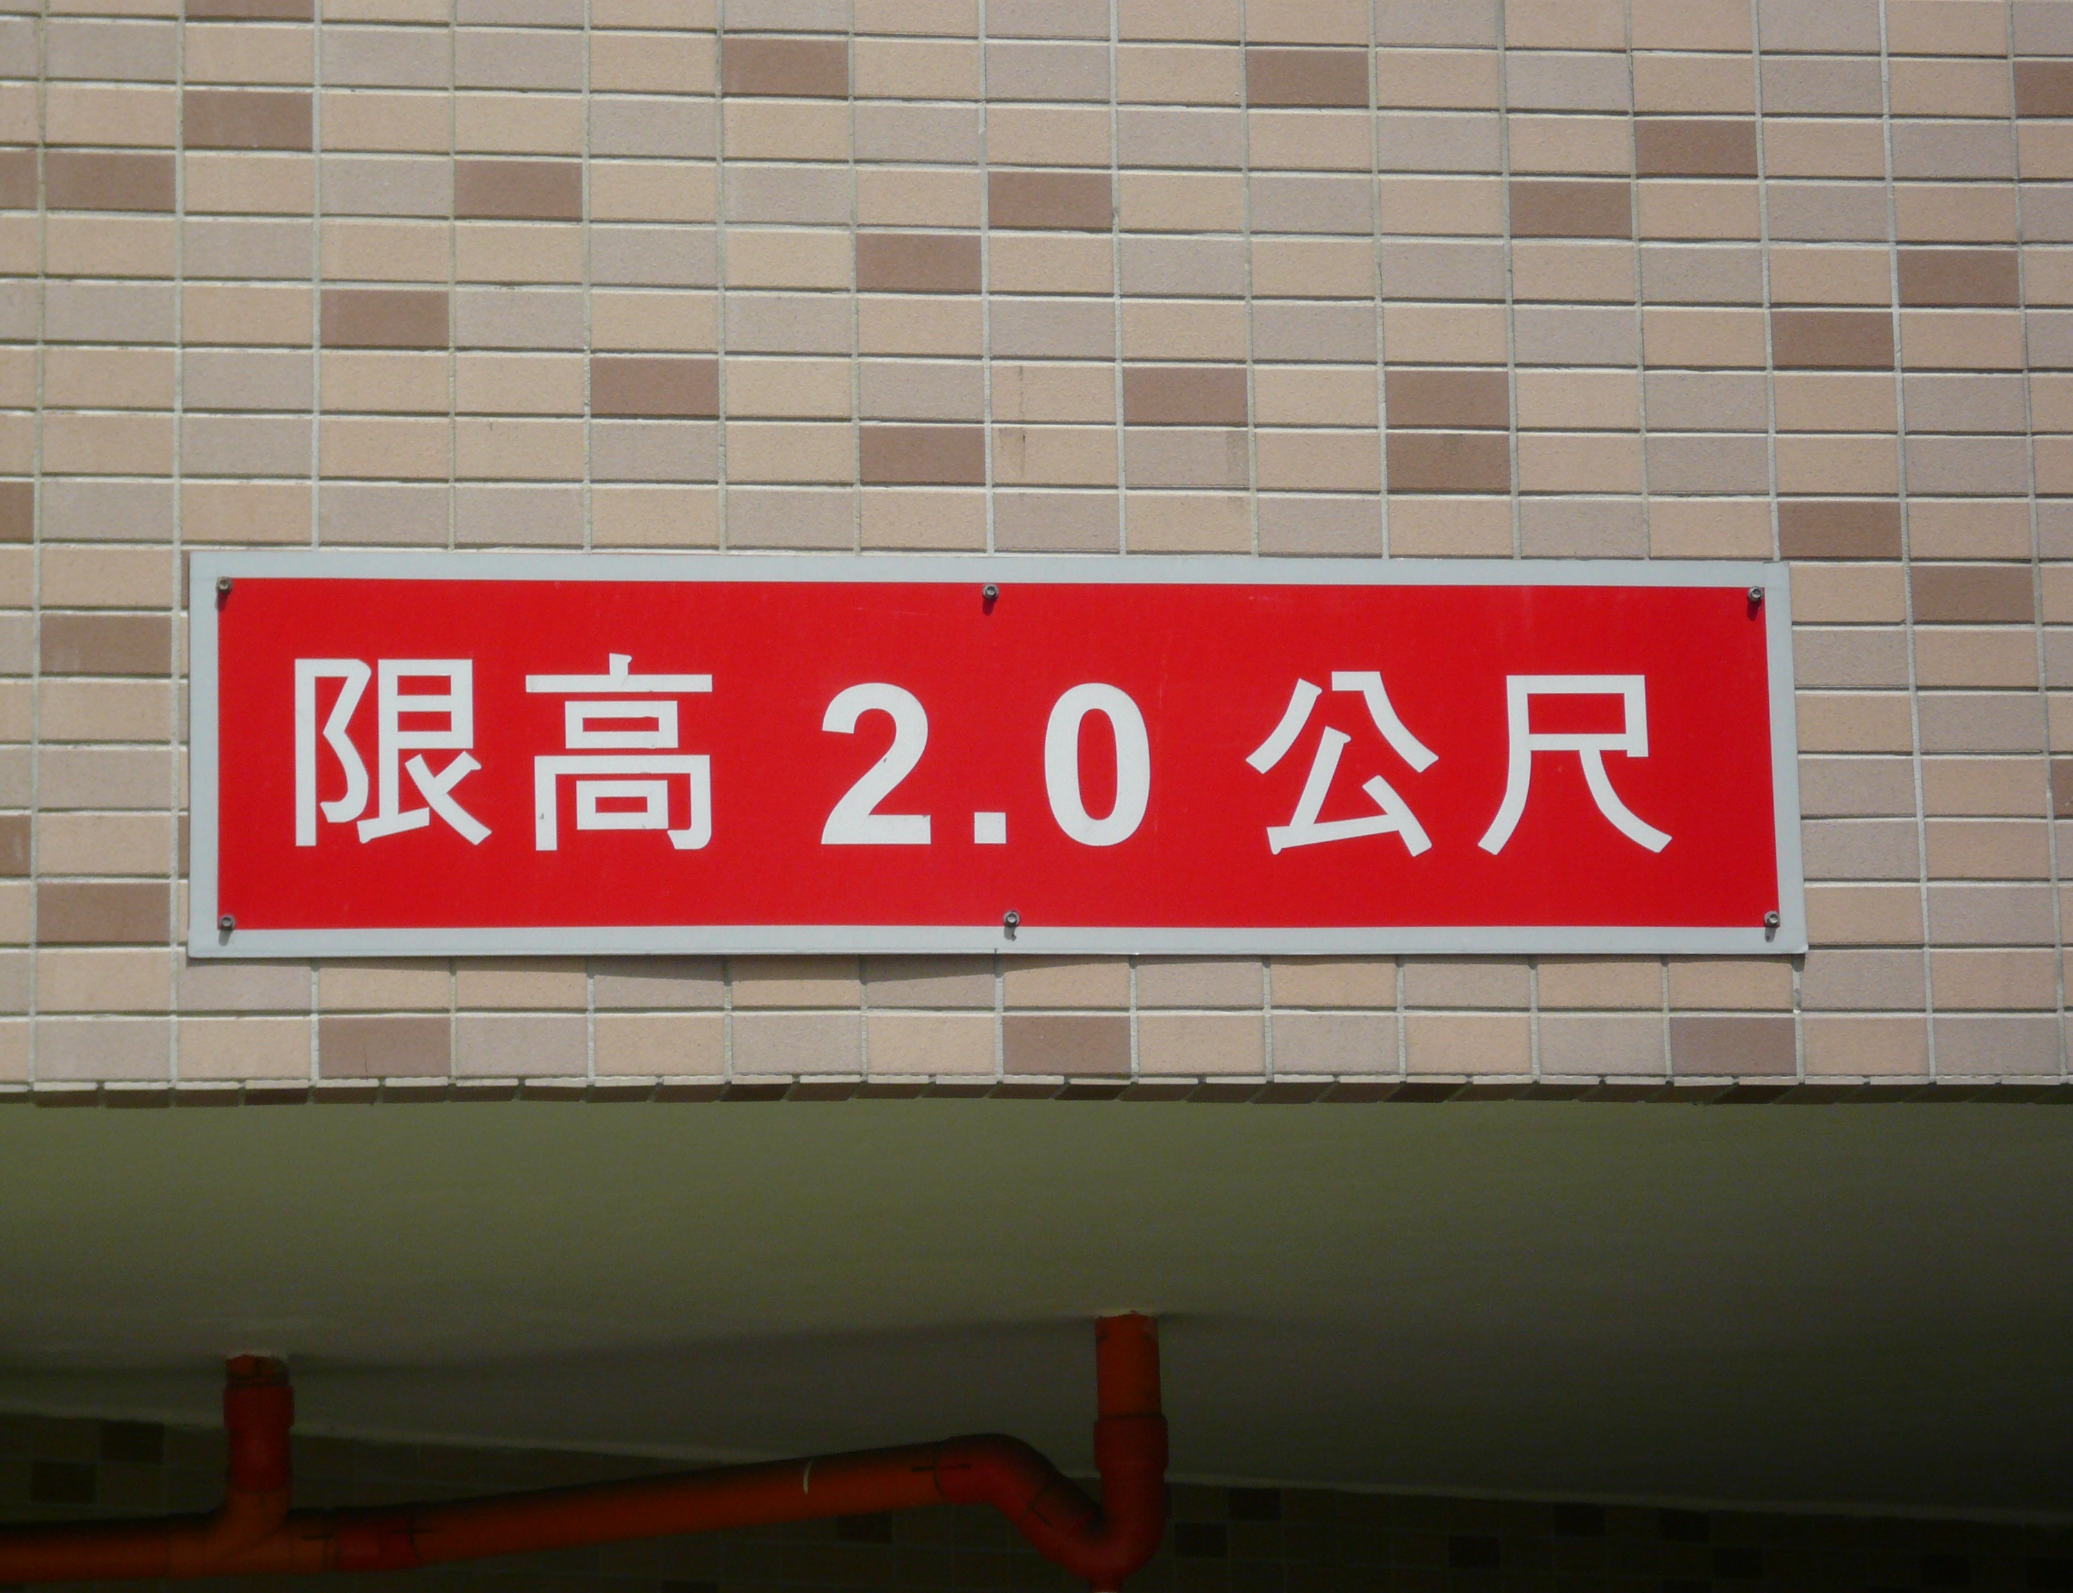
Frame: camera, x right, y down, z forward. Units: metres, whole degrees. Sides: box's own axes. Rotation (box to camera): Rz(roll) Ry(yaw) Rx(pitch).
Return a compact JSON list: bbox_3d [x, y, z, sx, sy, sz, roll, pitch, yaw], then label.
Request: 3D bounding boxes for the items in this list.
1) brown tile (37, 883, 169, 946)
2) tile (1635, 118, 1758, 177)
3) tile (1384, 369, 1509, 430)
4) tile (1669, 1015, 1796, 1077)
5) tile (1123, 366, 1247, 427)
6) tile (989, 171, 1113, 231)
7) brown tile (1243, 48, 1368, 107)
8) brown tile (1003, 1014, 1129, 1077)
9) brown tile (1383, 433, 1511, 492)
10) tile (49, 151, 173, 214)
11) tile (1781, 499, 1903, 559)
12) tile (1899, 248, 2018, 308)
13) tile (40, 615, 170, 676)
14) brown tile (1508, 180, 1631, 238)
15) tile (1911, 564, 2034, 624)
[{"bbox_3d":[-0.675,0.086,4.530,0.095,0.045,0.009,0,-12,-7],"label":"brown tile"},{"bbox_3d":[0.505,-0.495,4.797,0.095,0.046,0.008,0,-11,-7],"label":"tile"},{"bbox_3d":[0.309,-0.299,4.731,0.095,0.045,0.009,0,-12,-7],"label":"tile"},{"bbox_3d":[0.518,0.187,4.662,0.095,0.046,0.008,0,-11,-7],"label":"tile"},{"bbox_3d":[0.111,-0.300,4.707,0.095,0.045,0.009,0,-12,-7],"label":"tile"},{"bbox_3d":[0.010,-0.449,4.726,0.095,0.045,0.009,0,-12,-7],"label":"tile"},{"bbox_3d":[0.206,-0.546,4.768,0.095,0.046,0.008,0,-11,-7],"label":"brown tile"},{"bbox_3d":[0.021,0.184,4.598,0.095,0.046,0.008,0,-11,-7],"label":"brown tile"},{"bbox_3d":[0.309,-0.251,4.718,0.095,0.045,0.009,0,-11,-8],"label":"brown tile"},{"bbox_3d":[-0.685,-0.452,4.624,0.095,0.045,0.009,0,-11,-8],"label":"tile"},{"bbox_3d":[0.608,-0.202,4.748,0.095,0.045,0.009,0,-11,-8],"label":"tile"},{"bbox_3d":[0.706,-0.396,4.803,0.095,0.046,0.008,0,-11,-7],"label":"tile"},{"bbox_3d":[-0.679,-0.109,4.560,0.095,0.045,0.009,0,-11,-8],"label":"tile"},{"bbox_3d":[0.406,-0.446,4.774,0.095,0.046,0.008,0,-11,-7],"label":"brown tile"},{"bbox_3d":[0.709,-0.152,4.750,0.095,0.045,0.009,0,-12,-7],"label":"tile"}]

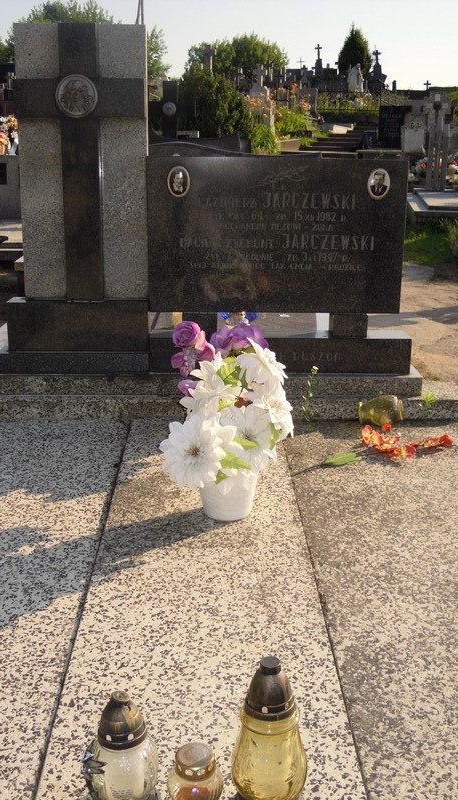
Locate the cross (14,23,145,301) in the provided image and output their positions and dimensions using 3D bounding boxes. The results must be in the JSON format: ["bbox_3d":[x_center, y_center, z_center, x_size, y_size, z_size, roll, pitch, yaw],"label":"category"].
[{"bbox_3d":[-0.572,-0.930,3.320,0.490,1.030,0.140,0,13,-2],"label":"cross"}]

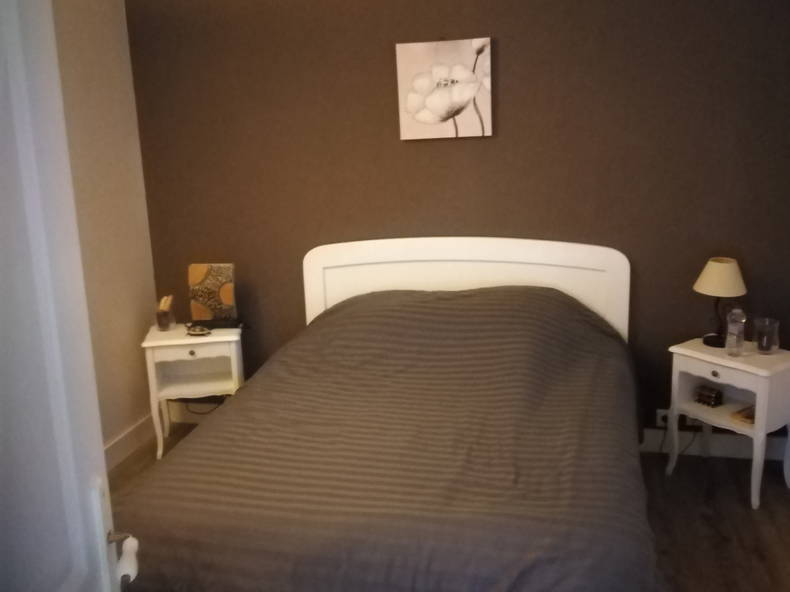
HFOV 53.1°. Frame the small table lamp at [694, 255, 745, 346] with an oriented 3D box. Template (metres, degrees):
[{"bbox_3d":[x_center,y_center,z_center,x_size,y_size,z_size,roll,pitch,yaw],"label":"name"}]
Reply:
[{"bbox_3d":[1.333,0.026,3.241,0.216,0.352,0.216,1,13,13],"label":"small table lamp"}]

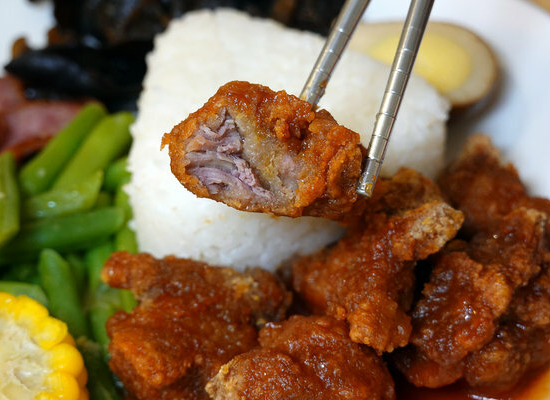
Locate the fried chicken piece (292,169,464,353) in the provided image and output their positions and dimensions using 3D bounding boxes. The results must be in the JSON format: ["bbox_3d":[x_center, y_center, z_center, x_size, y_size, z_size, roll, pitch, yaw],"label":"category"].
[{"bbox_3d":[0.031,0.018,0.360,0.047,0.037,0.054,12,43,13],"label":"fried chicken piece"}]

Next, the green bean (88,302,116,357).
[{"bbox_3d":[-0.052,0.038,0.356,0.009,0.009,0.027,-7,42,-7],"label":"green bean"}]

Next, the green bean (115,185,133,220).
[{"bbox_3d":[-0.049,0.001,0.392,0.009,0.009,0.025,-9,43,-10],"label":"green bean"}]

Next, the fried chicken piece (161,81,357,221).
[{"bbox_3d":[-0.004,-0.015,0.348,0.056,0.035,0.037,8,43,9],"label":"fried chicken piece"}]

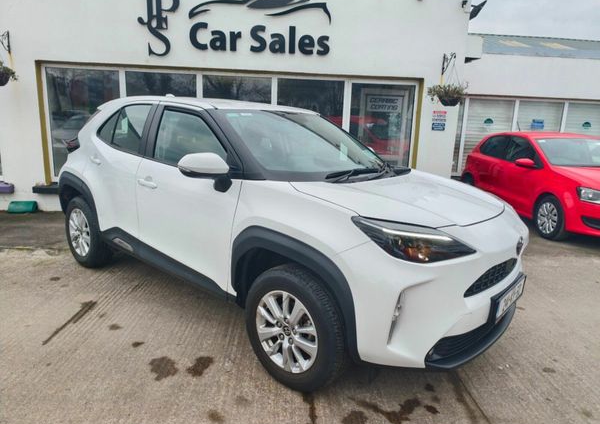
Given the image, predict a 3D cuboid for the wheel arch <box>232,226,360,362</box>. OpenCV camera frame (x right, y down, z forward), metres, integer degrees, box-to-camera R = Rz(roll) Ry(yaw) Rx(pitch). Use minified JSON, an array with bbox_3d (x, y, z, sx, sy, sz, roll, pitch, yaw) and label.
[{"bbox_3d":[-0.021,0.350,2.029,0.880,0.510,0.130,13,15,38],"label":"wheel arch"}]

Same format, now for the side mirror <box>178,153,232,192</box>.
[{"bbox_3d":[-0.546,-0.222,2.279,0.200,0.230,0.250,13,15,38],"label":"side mirror"}]

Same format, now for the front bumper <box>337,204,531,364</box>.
[{"bbox_3d":[0.929,0.337,2.318,0.610,0.660,1.740,13,15,38],"label":"front bumper"}]

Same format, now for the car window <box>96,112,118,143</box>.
[{"bbox_3d":[-1.657,-0.753,3.470,0.320,0.310,0.070,13,-7,38],"label":"car window"}]

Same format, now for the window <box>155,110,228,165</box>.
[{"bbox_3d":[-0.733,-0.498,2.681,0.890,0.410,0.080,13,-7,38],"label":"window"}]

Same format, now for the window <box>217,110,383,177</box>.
[{"bbox_3d":[0.093,-0.504,2.894,1.400,0.130,0.800,-10,49,-49],"label":"window"}]

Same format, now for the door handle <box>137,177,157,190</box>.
[{"bbox_3d":[-1.095,-0.197,2.818,0.235,0.060,0.060,13,15,38],"label":"door handle"}]

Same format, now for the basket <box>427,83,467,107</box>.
[{"bbox_3d":[1.863,-1.481,5.069,0.460,0.290,0.440,3,12,1],"label":"basket"}]

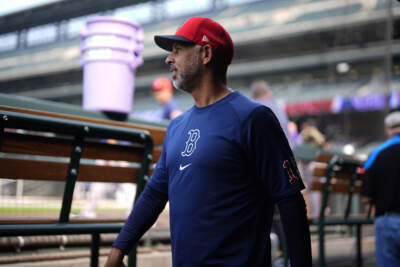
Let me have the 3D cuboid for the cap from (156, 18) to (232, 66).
[{"bbox_3d":[-0.017,-0.328,1.920,0.275,0.155,0.180,11,-7,-7],"label":"cap"}]

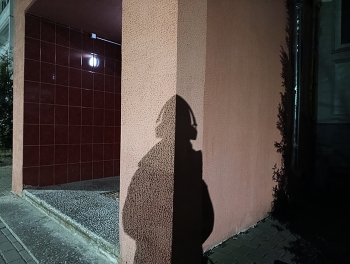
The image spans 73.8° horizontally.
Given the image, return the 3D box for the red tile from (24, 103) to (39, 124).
[{"bbox_3d":[-2.012,-0.257,3.266,0.010,0.300,0.200,2,1,43],"label":"red tile"}]

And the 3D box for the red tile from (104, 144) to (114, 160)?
[{"bbox_3d":[-1.187,0.353,4.162,0.012,0.300,0.200,1,0,44],"label":"red tile"}]

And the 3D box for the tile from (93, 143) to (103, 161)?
[{"bbox_3d":[-1.327,0.350,4.013,0.010,0.300,0.200,1,0,44],"label":"tile"}]

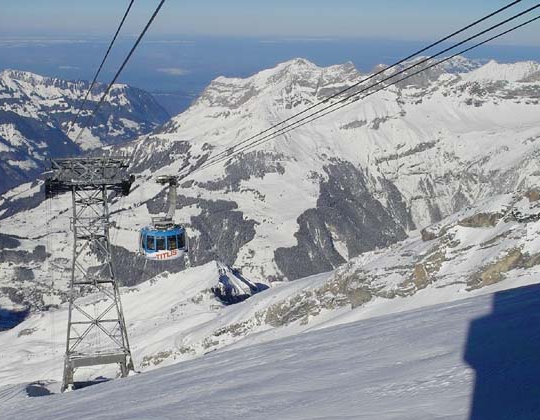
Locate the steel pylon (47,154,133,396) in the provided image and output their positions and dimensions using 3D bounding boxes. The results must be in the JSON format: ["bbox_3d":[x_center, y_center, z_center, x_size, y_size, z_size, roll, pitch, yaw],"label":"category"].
[{"bbox_3d":[-25.241,9.128,121.107,12.559,33.388,9.000,-3,1,-16],"label":"steel pylon"}]

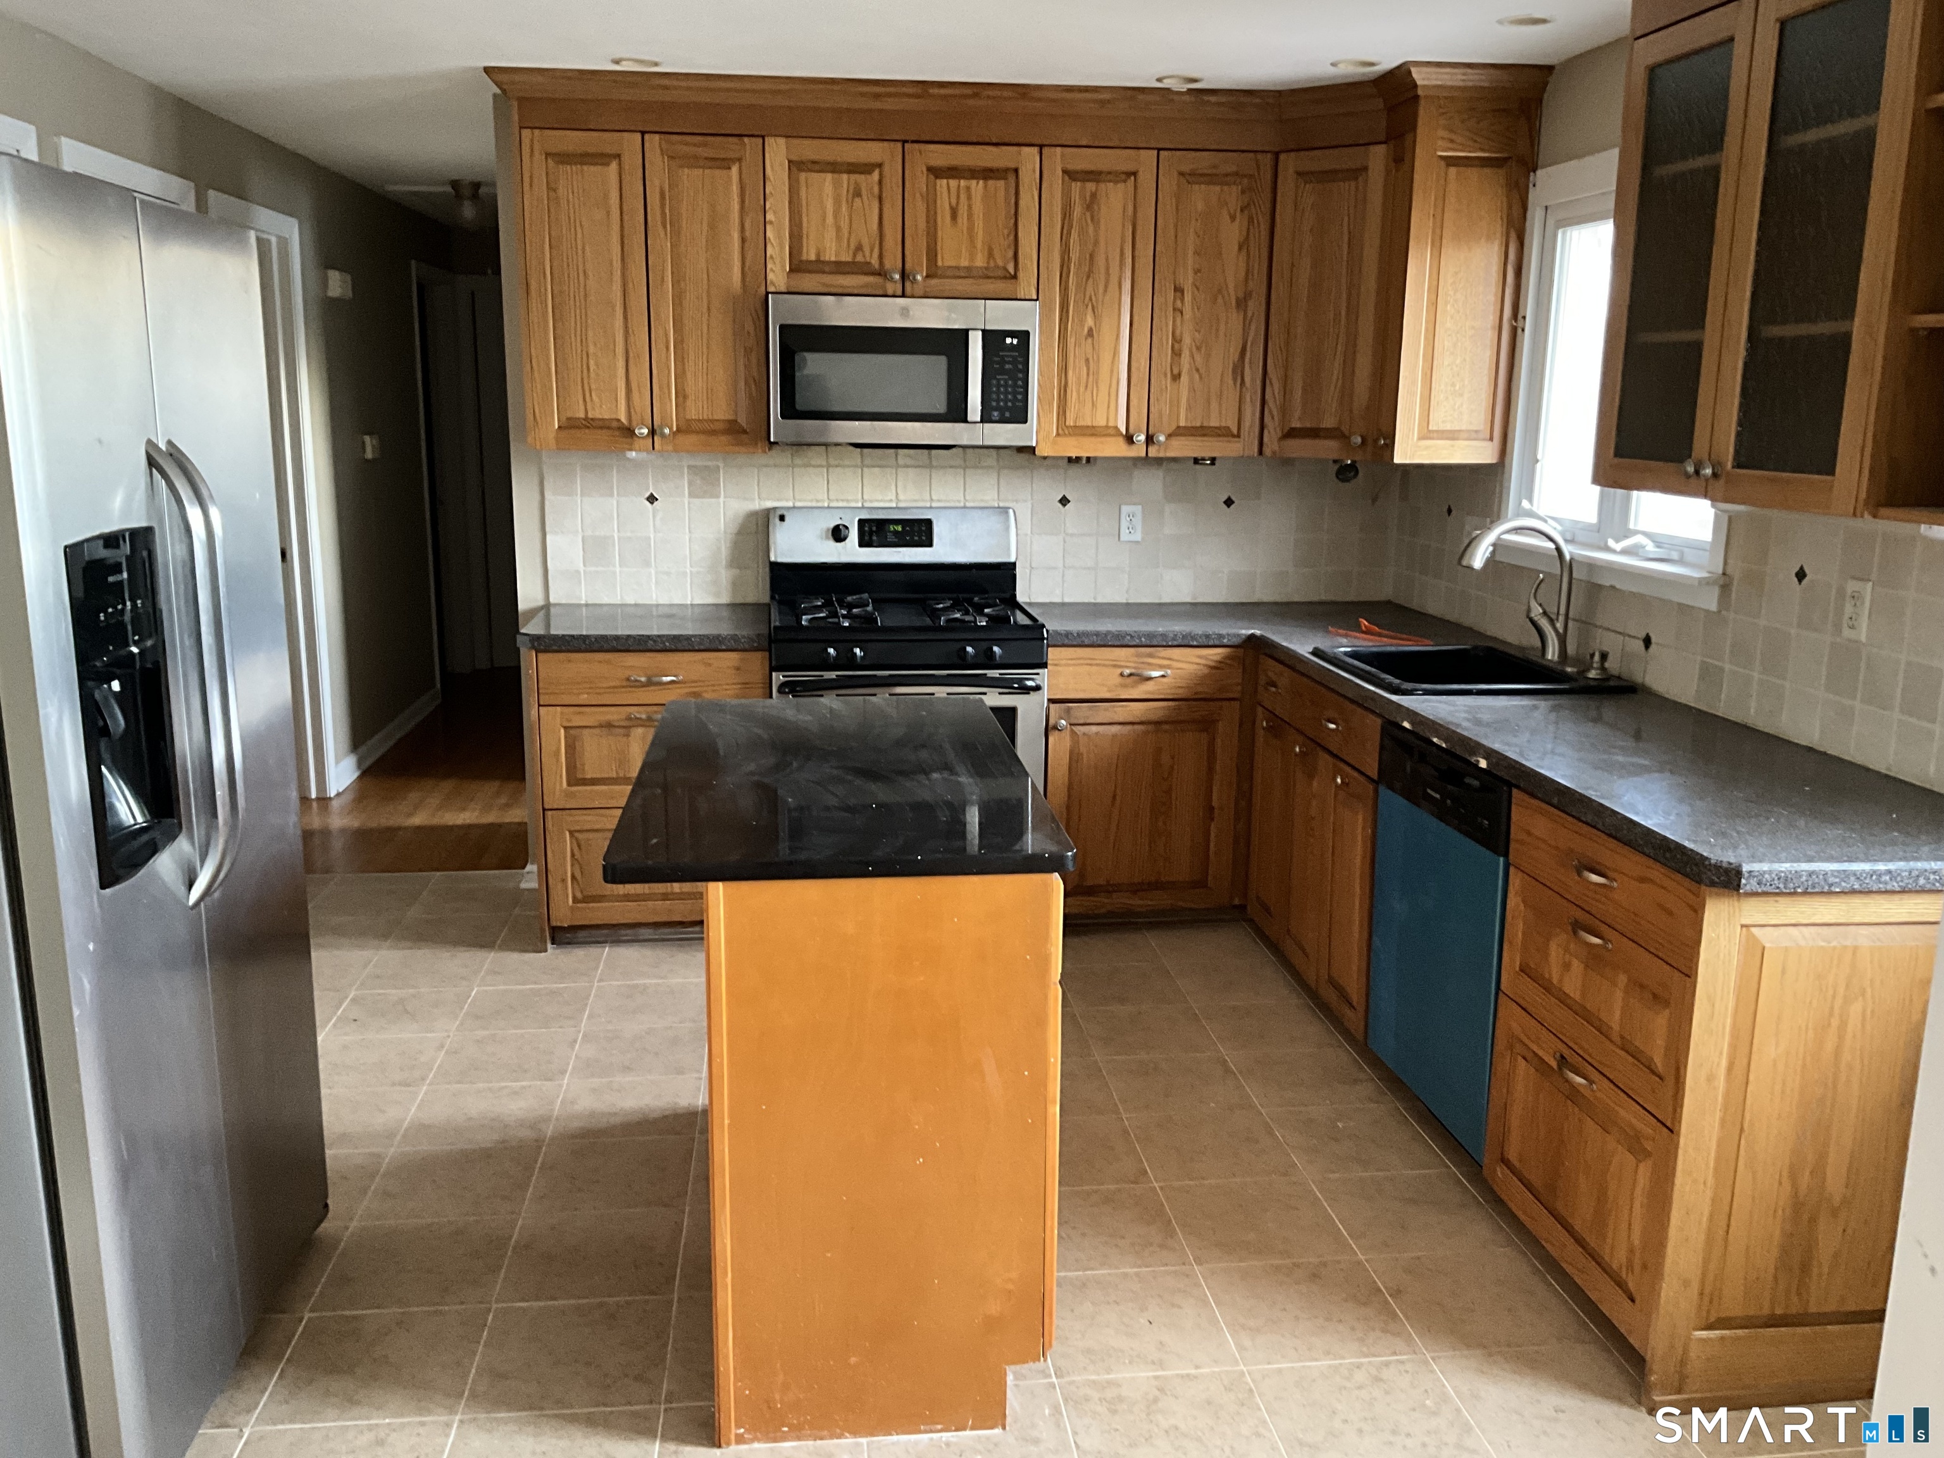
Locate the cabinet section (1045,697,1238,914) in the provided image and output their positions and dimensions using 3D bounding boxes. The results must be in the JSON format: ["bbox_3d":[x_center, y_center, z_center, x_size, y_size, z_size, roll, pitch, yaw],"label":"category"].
[{"bbox_3d":[0.462,0.172,4.987,0.555,0.624,0.550,-1,12,-6],"label":"cabinet section"}]

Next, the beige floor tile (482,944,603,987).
[{"bbox_3d":[-1.159,0.648,4.423,0.305,0.010,0.305,-1,12,-6],"label":"beige floor tile"}]

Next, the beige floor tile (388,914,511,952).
[{"bbox_3d":[-1.499,0.591,4.691,0.305,0.010,0.305,-1,12,-6],"label":"beige floor tile"}]

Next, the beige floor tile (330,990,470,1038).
[{"bbox_3d":[-1.433,0.718,4.094,0.305,0.010,0.305,-1,12,-6],"label":"beige floor tile"}]

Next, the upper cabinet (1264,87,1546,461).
[{"bbox_3d":[1.159,-1.256,4.707,0.537,0.928,0.779,-1,12,-7],"label":"upper cabinet"}]

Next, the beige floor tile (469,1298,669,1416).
[{"bbox_3d":[-0.649,1.025,2.665,0.305,0.010,0.305,-1,12,-6],"label":"beige floor tile"}]

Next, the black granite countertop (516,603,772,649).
[{"bbox_3d":[-0.911,-0.296,4.664,0.662,0.042,0.647,-1,12,-6],"label":"black granite countertop"}]

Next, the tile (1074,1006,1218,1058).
[{"bbox_3d":[0.447,0.763,4.076,0.310,0.010,0.310,-1,12,-6],"label":"tile"}]

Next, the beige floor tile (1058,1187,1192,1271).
[{"bbox_3d":[0.233,0.939,3.049,0.305,0.010,0.305,-1,12,-6],"label":"beige floor tile"}]

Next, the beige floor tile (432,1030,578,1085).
[{"bbox_3d":[-1.114,0.792,3.905,0.310,0.010,0.310,-1,12,-6],"label":"beige floor tile"}]

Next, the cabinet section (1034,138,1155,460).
[{"bbox_3d":[0.340,-1.255,4.862,0.331,0.859,0.320,-1,12,-6],"label":"cabinet section"}]

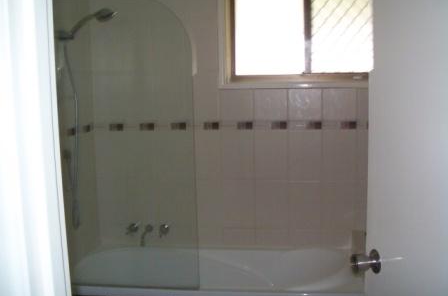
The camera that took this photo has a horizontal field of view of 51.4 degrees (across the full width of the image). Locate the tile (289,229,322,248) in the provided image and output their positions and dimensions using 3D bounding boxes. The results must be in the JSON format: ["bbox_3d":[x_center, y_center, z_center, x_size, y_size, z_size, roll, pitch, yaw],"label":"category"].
[{"bbox_3d":[0.488,0.542,2.831,0.200,0.110,0.010,0,7,6],"label":"tile"}]

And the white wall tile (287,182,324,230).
[{"bbox_3d":[0.485,0.339,2.806,0.200,0.300,0.010,0,7,6],"label":"white wall tile"}]

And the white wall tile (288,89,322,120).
[{"bbox_3d":[0.476,-0.256,2.733,0.200,0.188,0.010,0,7,6],"label":"white wall tile"}]

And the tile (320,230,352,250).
[{"bbox_3d":[0.689,0.552,2.788,0.200,0.115,0.010,0,5,7],"label":"tile"}]

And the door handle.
[{"bbox_3d":[0.360,0.294,1.196,0.066,0.062,0.062,-2,5,-8],"label":"door handle"}]

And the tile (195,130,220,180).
[{"bbox_3d":[-0.109,0.043,2.826,0.184,0.300,0.010,0,7,6],"label":"tile"}]

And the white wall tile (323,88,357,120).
[{"bbox_3d":[0.677,-0.253,2.720,0.200,0.180,0.010,0,5,7],"label":"white wall tile"}]

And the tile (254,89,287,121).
[{"bbox_3d":[0.277,-0.255,2.753,0.200,0.188,0.010,0,7,6],"label":"tile"}]

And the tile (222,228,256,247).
[{"bbox_3d":[0.090,0.543,2.869,0.200,0.110,0.010,0,7,6],"label":"tile"}]

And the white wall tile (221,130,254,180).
[{"bbox_3d":[0.081,0.045,2.819,0.200,0.298,0.010,0,5,7],"label":"white wall tile"}]

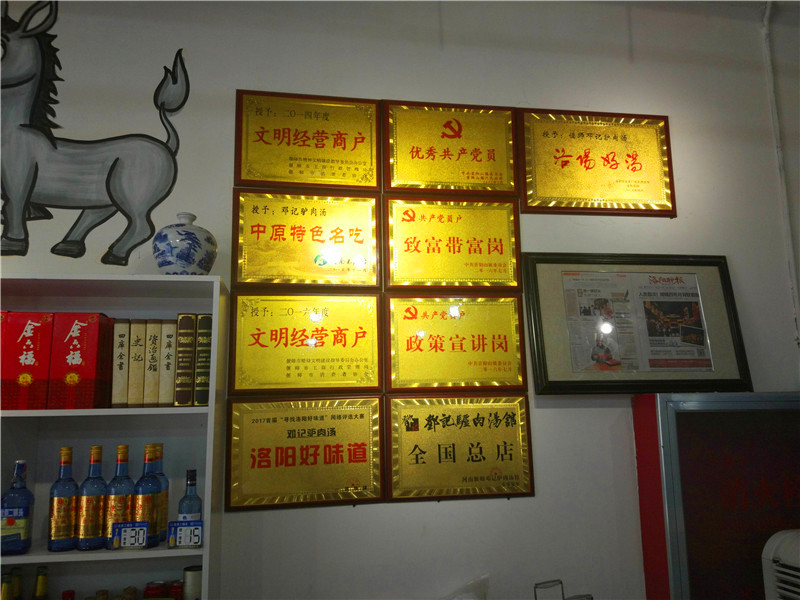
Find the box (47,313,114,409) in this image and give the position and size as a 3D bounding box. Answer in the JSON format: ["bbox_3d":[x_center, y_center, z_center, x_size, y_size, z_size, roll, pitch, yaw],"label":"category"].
[{"bbox_3d":[-0.889,0.172,1.803,0.115,0.260,0.105,1,-8,-9],"label":"box"}]

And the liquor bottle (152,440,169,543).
[{"bbox_3d":[-0.704,0.553,1.872,0.072,0.268,0.072,1,-8,-9],"label":"liquor bottle"}]

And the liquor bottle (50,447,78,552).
[{"bbox_3d":[-0.913,0.537,1.761,0.072,0.268,0.072,1,-8,-9],"label":"liquor bottle"}]

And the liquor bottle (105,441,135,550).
[{"bbox_3d":[-0.769,0.541,1.786,0.072,0.268,0.072,2,-8,-23],"label":"liquor bottle"}]

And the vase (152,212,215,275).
[{"bbox_3d":[-0.653,-0.153,1.968,0.189,0.226,0.189,1,-10,-10],"label":"vase"}]

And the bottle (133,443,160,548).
[{"bbox_3d":[-0.698,0.544,1.797,0.072,0.268,0.072,2,-8,-21],"label":"bottle"}]

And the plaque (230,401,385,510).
[{"bbox_3d":[-0.299,0.489,2.091,0.500,0.343,0.020,0,-8,-9],"label":"plaque"}]

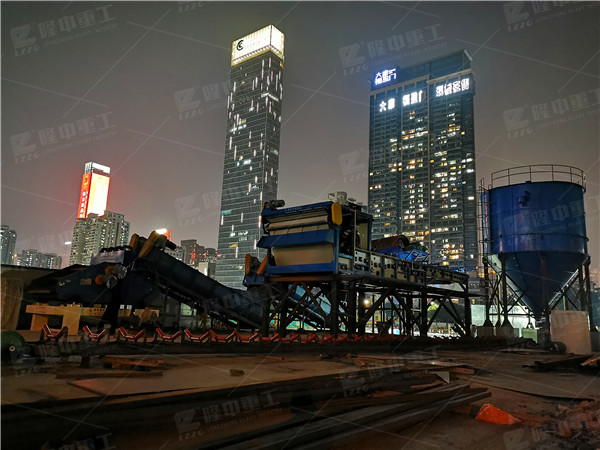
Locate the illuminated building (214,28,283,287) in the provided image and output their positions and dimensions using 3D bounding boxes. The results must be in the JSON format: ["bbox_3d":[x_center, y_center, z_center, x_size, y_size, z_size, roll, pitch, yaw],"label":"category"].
[{"bbox_3d":[-38.870,-44.440,366.520,43.340,222.000,17.160,-6,-13,37],"label":"illuminated building"}]

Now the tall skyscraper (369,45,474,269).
[{"bbox_3d":[93.930,-27.250,358.150,80.510,196.000,21.340,-6,-13,38],"label":"tall skyscraper"}]

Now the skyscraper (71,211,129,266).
[{"bbox_3d":[-226.480,39.260,530.170,42.000,102.000,34.000,-6,-13,37],"label":"skyscraper"}]

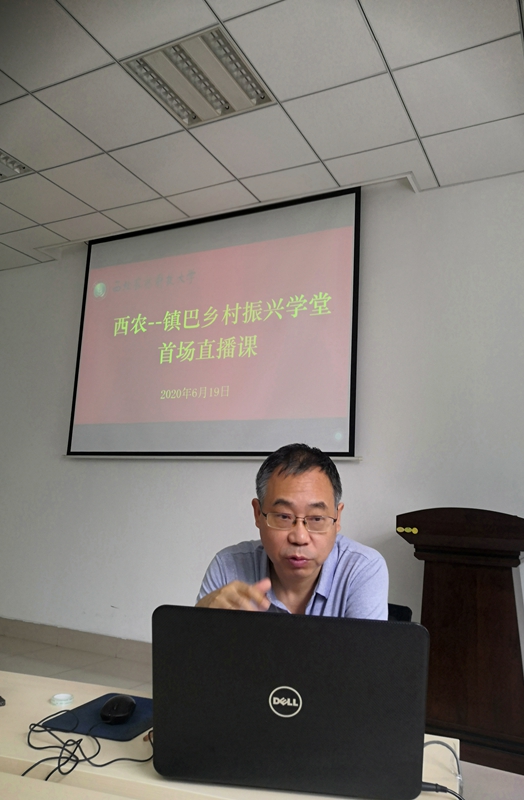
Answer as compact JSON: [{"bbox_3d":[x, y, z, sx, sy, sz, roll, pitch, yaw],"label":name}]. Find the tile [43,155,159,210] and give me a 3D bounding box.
[{"bbox_3d":[-1.098,-1.486,4.282,0.600,0.020,0.600,-2,-12,28],"label":"tile"}]

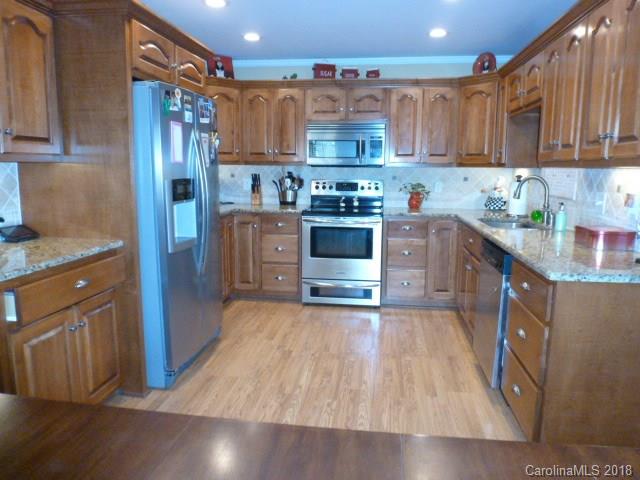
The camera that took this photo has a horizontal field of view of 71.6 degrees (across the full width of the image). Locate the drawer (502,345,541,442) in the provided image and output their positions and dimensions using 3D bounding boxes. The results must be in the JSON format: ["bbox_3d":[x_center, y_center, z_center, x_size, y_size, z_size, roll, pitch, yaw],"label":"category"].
[{"bbox_3d":[1.171,0.724,2.109,0.450,0.270,0.570,2,9,8],"label":"drawer"}]

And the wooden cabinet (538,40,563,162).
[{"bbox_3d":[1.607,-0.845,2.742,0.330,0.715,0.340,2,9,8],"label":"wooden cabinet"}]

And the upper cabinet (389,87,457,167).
[{"bbox_3d":[1.004,-1.111,4.409,0.650,0.738,0.342,2,9,8],"label":"upper cabinet"}]

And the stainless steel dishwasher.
[{"bbox_3d":[1.326,0.446,2.672,0.620,0.805,0.602,2,9,8],"label":"stainless steel dishwasher"}]

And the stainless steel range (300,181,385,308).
[{"bbox_3d":[0.245,0.015,4.481,0.760,1.195,0.680,2,9,8],"label":"stainless steel range"}]

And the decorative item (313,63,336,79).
[{"bbox_3d":[0.046,-1.665,4.412,0.225,0.170,0.150,-1,9,-7],"label":"decorative item"}]

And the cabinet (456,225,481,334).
[{"bbox_3d":[1.468,0.332,3.416,0.601,0.825,0.930,2,9,8],"label":"cabinet"}]

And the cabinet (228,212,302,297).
[{"bbox_3d":[-0.483,0.132,4.597,0.678,0.855,0.610,2,9,8],"label":"cabinet"}]

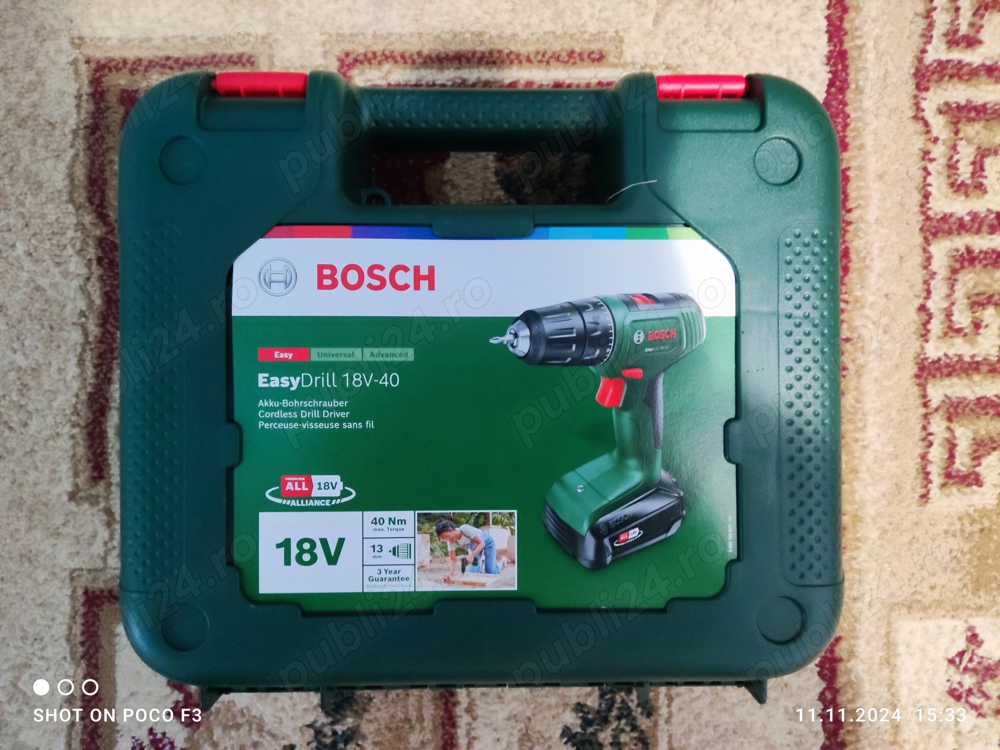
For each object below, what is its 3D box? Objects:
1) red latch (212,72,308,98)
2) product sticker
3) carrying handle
[{"bbox_3d":[-0.118,-0.142,0.383,0.046,0.032,0.015,0,90,0],"label":"red latch"},{"bbox_3d":[-0.008,0.020,0.356,0.239,0.002,0.183,0,90,0],"label":"product sticker"},{"bbox_3d":[-0.005,-0.136,0.402,0.136,0.038,0.028,0,90,0],"label":"carrying handle"}]

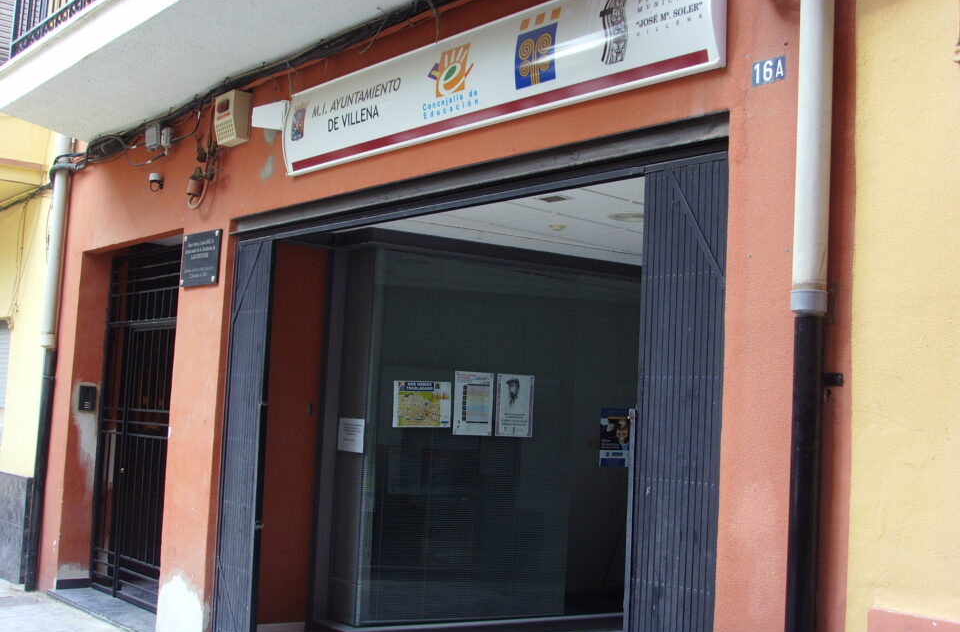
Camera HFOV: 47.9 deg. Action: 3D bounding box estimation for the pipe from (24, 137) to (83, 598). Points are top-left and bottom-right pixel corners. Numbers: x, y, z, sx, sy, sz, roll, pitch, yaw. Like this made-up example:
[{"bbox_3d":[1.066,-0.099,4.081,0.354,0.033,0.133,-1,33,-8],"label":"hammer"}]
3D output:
[{"bbox_3d":[-3.600,0.330,9.035,0.130,3.850,0.120,7,-7,-40],"label":"pipe"}]

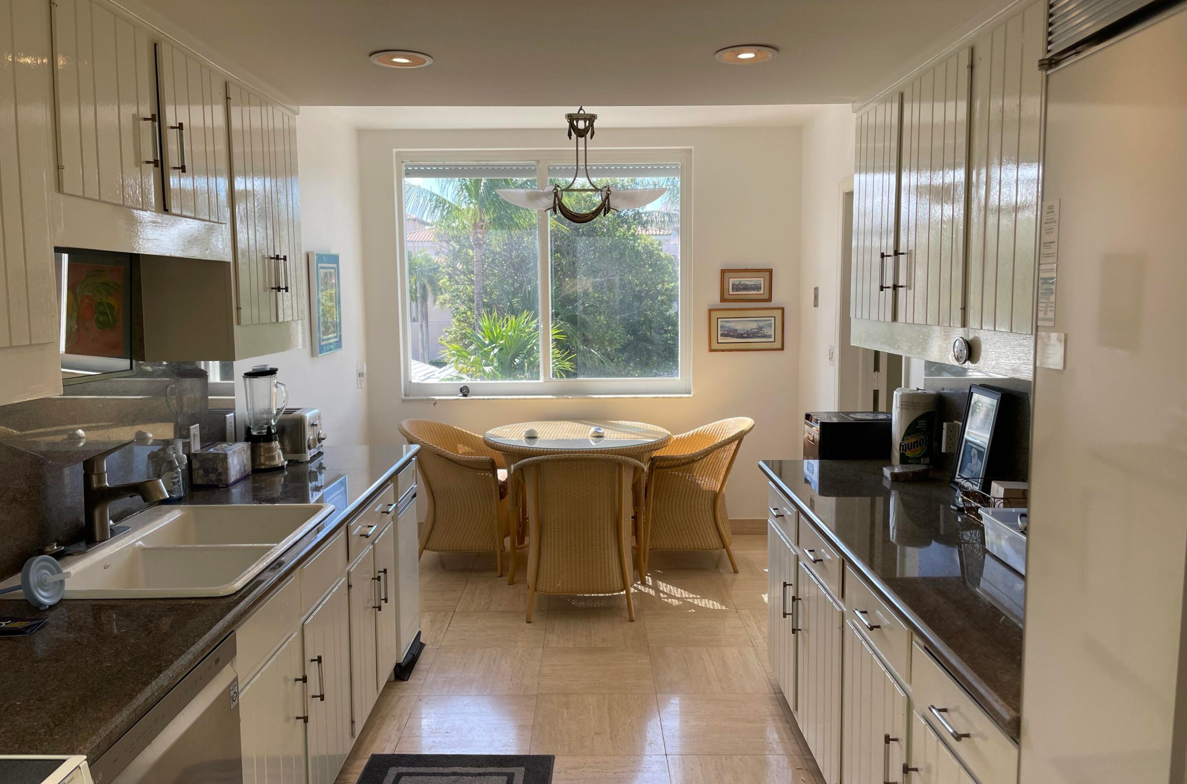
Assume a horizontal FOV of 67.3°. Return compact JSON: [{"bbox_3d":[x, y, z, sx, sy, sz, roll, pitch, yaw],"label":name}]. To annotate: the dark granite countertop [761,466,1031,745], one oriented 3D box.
[{"bbox_3d":[0.954,0.398,2.415,0.635,0.040,2.110,0,6,0],"label":"dark granite countertop"}]

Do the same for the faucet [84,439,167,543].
[{"bbox_3d":[-1.217,0.259,2.331,0.220,0.266,0.065,0,6,0],"label":"faucet"}]

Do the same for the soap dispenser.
[{"bbox_3d":[-1.363,0.258,2.893,0.075,0.185,0.060,-4,7,-33],"label":"soap dispenser"}]

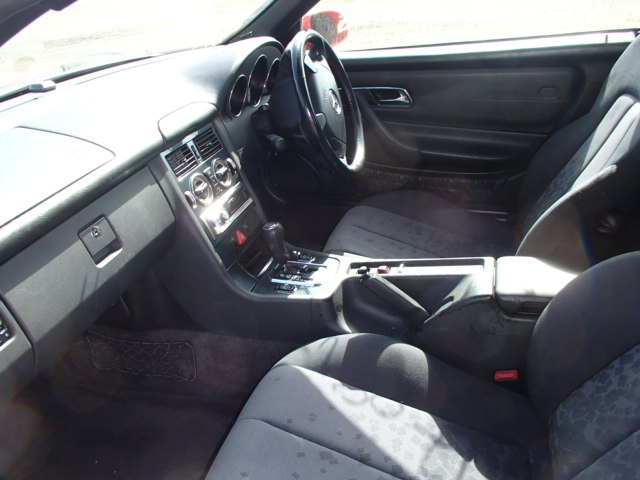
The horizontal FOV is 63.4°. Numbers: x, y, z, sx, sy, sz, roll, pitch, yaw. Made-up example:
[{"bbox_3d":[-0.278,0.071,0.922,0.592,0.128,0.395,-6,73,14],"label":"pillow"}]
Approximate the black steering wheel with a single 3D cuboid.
[{"bbox_3d":[-0.001,-0.352,1.385,0.125,0.385,0.385,-14,22,25],"label":"black steering wheel"}]

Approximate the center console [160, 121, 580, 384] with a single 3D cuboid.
[{"bbox_3d":[0.128,0.017,1.123,0.930,0.465,0.250,5,29,17],"label":"center console"}]

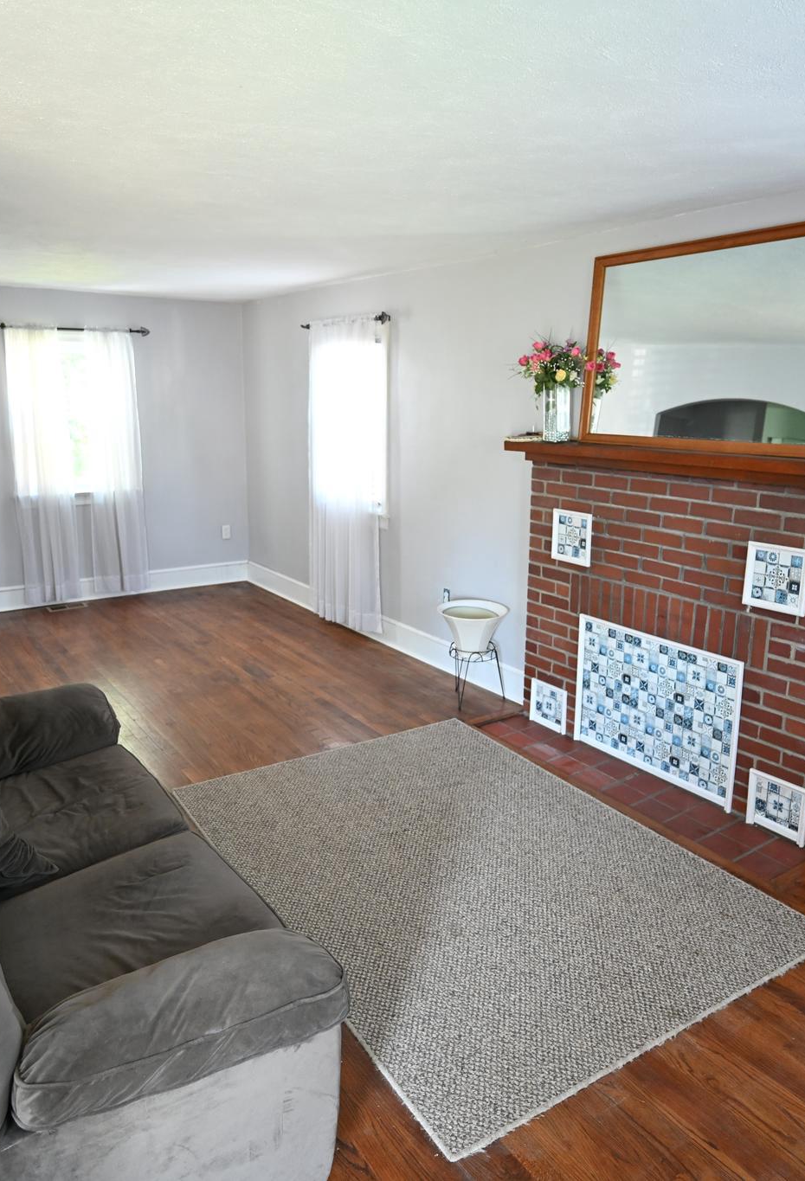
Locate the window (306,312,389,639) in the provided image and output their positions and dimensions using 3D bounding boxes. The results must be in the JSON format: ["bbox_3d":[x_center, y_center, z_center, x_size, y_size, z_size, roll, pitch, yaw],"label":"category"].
[{"bbox_3d":[-0.394,-0.789,5.794,0.100,2.066,1.010,-8,16,-33],"label":"window"}]

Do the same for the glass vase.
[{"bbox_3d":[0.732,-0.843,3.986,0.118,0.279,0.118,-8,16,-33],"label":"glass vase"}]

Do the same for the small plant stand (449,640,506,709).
[{"bbox_3d":[0.397,0.455,4.646,0.295,0.327,0.280,0,13,0],"label":"small plant stand"}]

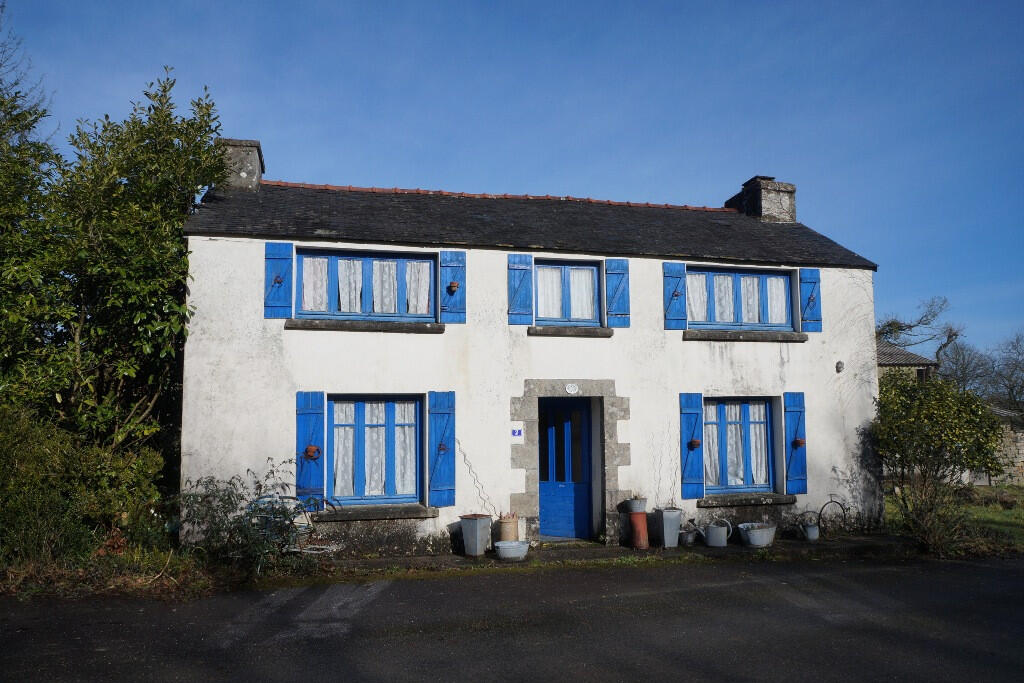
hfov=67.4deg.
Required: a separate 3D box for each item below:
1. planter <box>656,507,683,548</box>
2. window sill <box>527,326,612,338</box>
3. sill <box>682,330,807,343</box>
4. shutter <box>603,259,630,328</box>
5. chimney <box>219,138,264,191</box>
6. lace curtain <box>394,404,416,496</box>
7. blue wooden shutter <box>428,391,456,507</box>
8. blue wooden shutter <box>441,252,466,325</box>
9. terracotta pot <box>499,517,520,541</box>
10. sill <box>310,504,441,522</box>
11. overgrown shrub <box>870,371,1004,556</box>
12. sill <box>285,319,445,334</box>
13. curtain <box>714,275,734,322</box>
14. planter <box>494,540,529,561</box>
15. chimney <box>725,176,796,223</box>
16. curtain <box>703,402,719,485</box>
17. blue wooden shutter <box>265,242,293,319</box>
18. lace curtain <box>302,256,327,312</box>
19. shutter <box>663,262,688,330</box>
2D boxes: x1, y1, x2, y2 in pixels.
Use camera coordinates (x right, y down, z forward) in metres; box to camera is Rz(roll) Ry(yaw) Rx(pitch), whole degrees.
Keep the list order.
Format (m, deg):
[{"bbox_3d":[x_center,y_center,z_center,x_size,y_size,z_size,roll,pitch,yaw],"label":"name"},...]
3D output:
[{"bbox_3d":[2.191,2.598,10.768,0.282,0.529,0.282,1,-4,-15],"label":"planter"},{"bbox_3d":[0.795,-0.114,10.857,1.259,0.125,0.250,1,-4,-15],"label":"window sill"},{"bbox_3d":[3.510,-0.064,11.692,2.074,0.171,0.250,1,-4,-14],"label":"sill"},{"bbox_3d":[1.567,-0.708,11.351,0.374,1.023,0.050,1,-5,-15],"label":"shutter"},{"bbox_3d":[-4.305,-2.630,12.260,0.605,0.819,1.170,1,-5,-15],"label":"chimney"},{"bbox_3d":[-1.431,1.441,10.362,0.293,1.266,0.040,1,-4,-15],"label":"lace curtain"},{"bbox_3d":[-0.946,1.454,10.396,0.366,1.542,0.040,1,-4,-14],"label":"blue wooden shutter"},{"bbox_3d":[-0.809,-0.741,10.592,0.351,1.010,0.040,1,-4,-14],"label":"blue wooden shutter"},{"bbox_3d":[-0.047,2.643,10.567,0.260,0.463,0.260,0,-5,0],"label":"terracotta pot"},{"bbox_3d":[-1.802,2.286,10.205,1.652,0.122,0.250,1,-4,-14],"label":"sill"},{"bbox_3d":[6.426,1.812,11.600,1.800,2.650,1.800,1,-5,-16],"label":"overgrown shrub"},{"bbox_3d":[-1.959,-0.185,10.350,2.091,0.144,0.250,1,-4,-14],"label":"sill"},{"bbox_3d":[3.261,-0.652,11.808,0.352,0.736,0.040,1,-4,-15],"label":"curtain"},{"bbox_3d":[0.007,2.751,10.125,0.468,0.214,0.439,0,-5,0],"label":"planter"},{"bbox_3d":[4.851,-2.605,15.031,0.800,0.910,1.240,1,-5,-16],"label":"chimney"},{"bbox_3d":[3.112,1.601,12.057,0.301,1.313,0.050,1,-5,-16],"label":"curtain"},{"bbox_3d":[-2.974,-0.771,9.807,0.337,0.976,0.050,1,-4,-15],"label":"blue wooden shutter"},{"bbox_3d":[-2.671,-0.777,10.465,0.340,0.741,0.050,1,-4,-14],"label":"lace curtain"},{"bbox_3d":[2.384,-0.652,11.266,0.366,0.979,0.050,1,-4,-15],"label":"shutter"}]

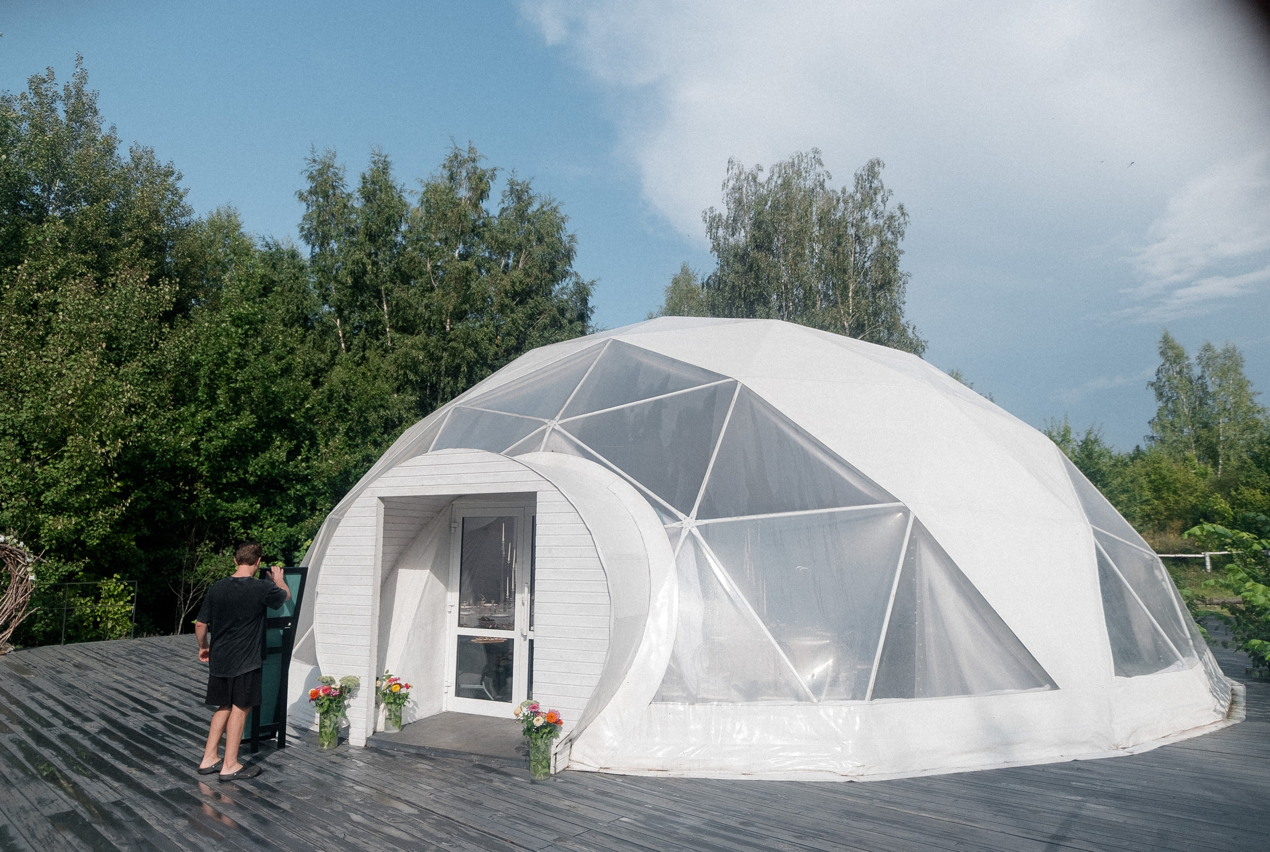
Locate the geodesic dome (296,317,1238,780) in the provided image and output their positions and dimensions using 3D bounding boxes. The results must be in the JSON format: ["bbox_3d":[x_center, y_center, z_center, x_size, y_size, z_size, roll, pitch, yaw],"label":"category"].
[{"bbox_3d":[1.184,1.023,12.522,14.000,5.470,14.000,-4,-10,23],"label":"geodesic dome"}]

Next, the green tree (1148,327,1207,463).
[{"bbox_3d":[39.400,1.475,50.395,3.800,17.070,3.800,-8,-12,38],"label":"green tree"}]

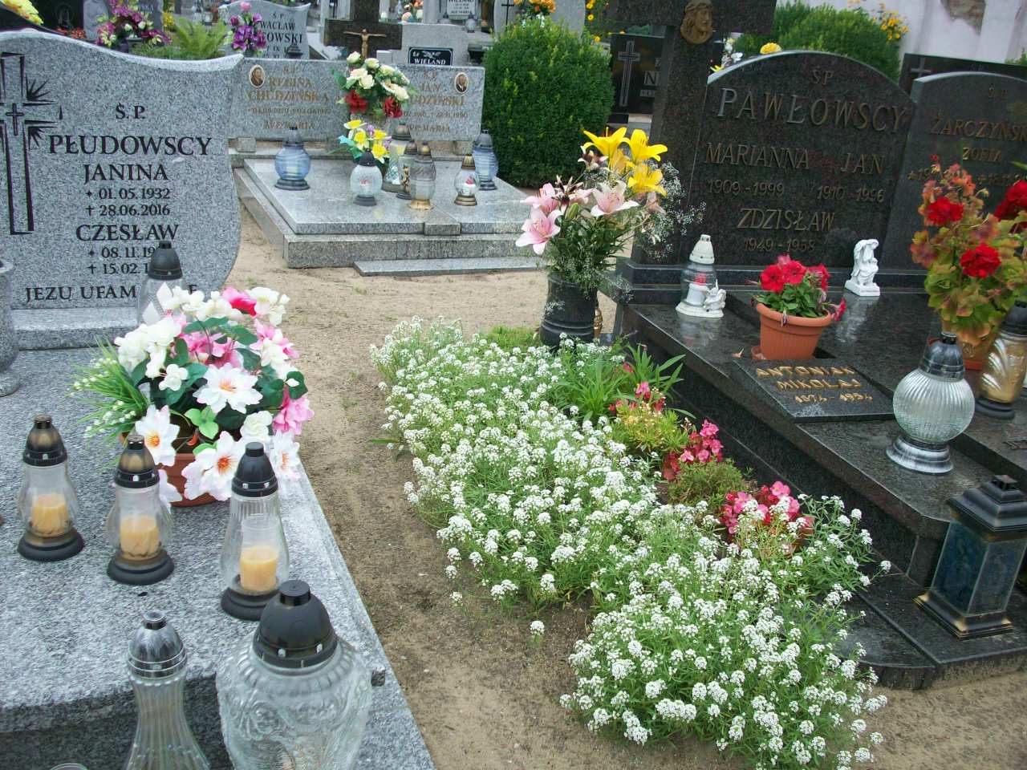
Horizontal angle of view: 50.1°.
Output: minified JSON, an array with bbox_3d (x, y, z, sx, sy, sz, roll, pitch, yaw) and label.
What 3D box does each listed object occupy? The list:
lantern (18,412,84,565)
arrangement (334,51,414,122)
[{"bbox_3d":[-0.730,0.154,1.716,0.107,0.224,0.107,-3,24,-22],"label":"lantern"},{"bbox_3d":[-0.765,-1.630,5.980,0.410,0.360,0.300,-4,24,-23],"label":"arrangement"}]

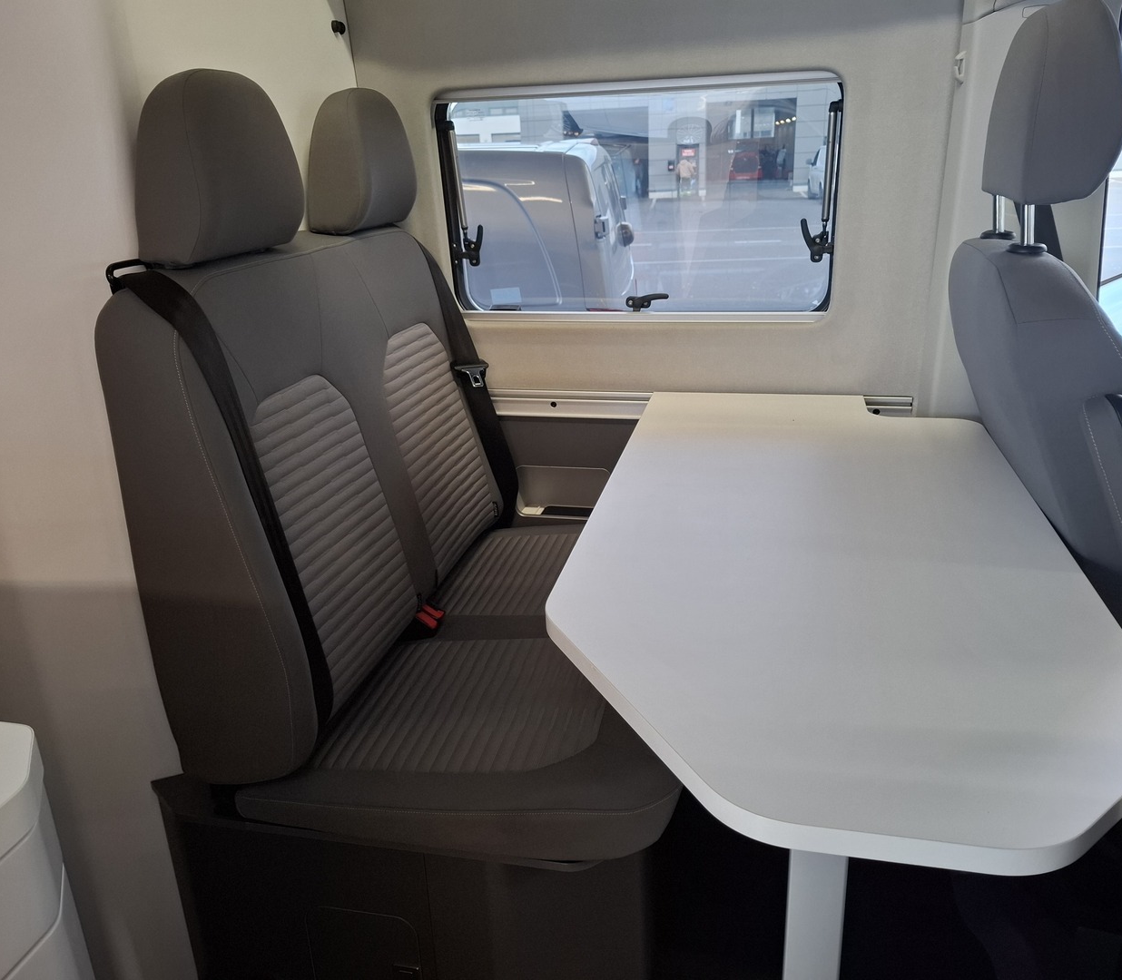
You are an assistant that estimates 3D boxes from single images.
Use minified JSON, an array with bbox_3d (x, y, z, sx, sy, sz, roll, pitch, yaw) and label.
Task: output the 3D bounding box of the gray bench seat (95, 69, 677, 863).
[{"bbox_3d":[-0.127,-0.132,1.311,0.706,0.914,0.823,2,20,12],"label":"gray bench seat"}]

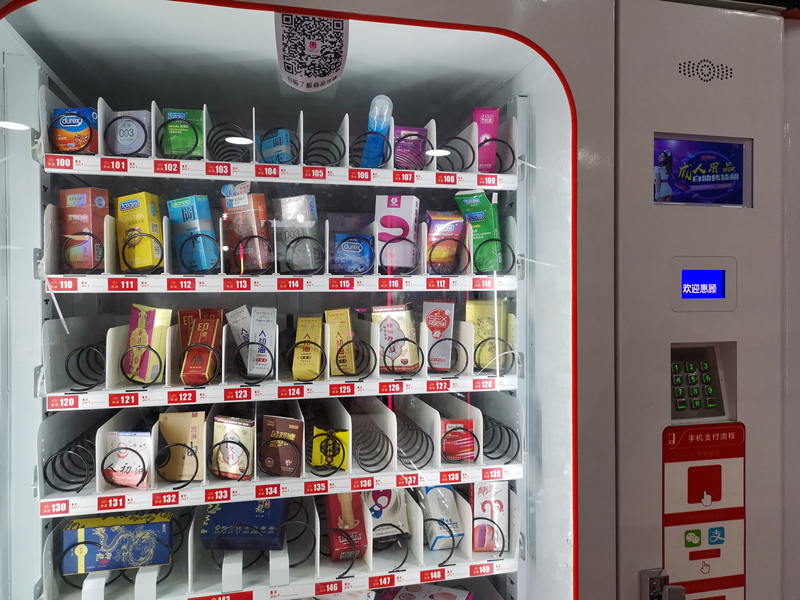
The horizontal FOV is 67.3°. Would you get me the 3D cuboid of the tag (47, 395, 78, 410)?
[{"bbox_3d":[-0.511,0.155,0.912,0.039,0.019,0.002,0,0,-14],"label":"tag"}]

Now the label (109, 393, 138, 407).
[{"bbox_3d":[-0.408,0.148,0.889,0.040,0.017,0.004,0,1,-14],"label":"label"}]

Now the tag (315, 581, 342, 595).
[{"bbox_3d":[-0.112,0.453,0.946,0.042,0.018,0.002,0,1,-14],"label":"tag"}]

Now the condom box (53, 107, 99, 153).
[{"bbox_3d":[-0.532,-0.277,0.990,0.068,0.070,0.023,2,1,13],"label":"condom box"}]

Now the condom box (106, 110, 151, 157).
[{"bbox_3d":[-0.452,-0.277,1.011,0.074,0.073,0.023,0,0,11],"label":"condom box"}]

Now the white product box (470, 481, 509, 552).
[{"bbox_3d":[0.158,0.374,1.066,0.060,0.124,0.045,0,0,-2],"label":"white product box"}]

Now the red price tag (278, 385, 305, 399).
[{"bbox_3d":[-0.188,0.160,1.037,0.044,0.020,0.002,0,1,-14],"label":"red price tag"}]

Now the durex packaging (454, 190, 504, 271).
[{"bbox_3d":[0.141,-0.119,1.048,0.058,0.138,0.030,-3,6,28],"label":"durex packaging"}]

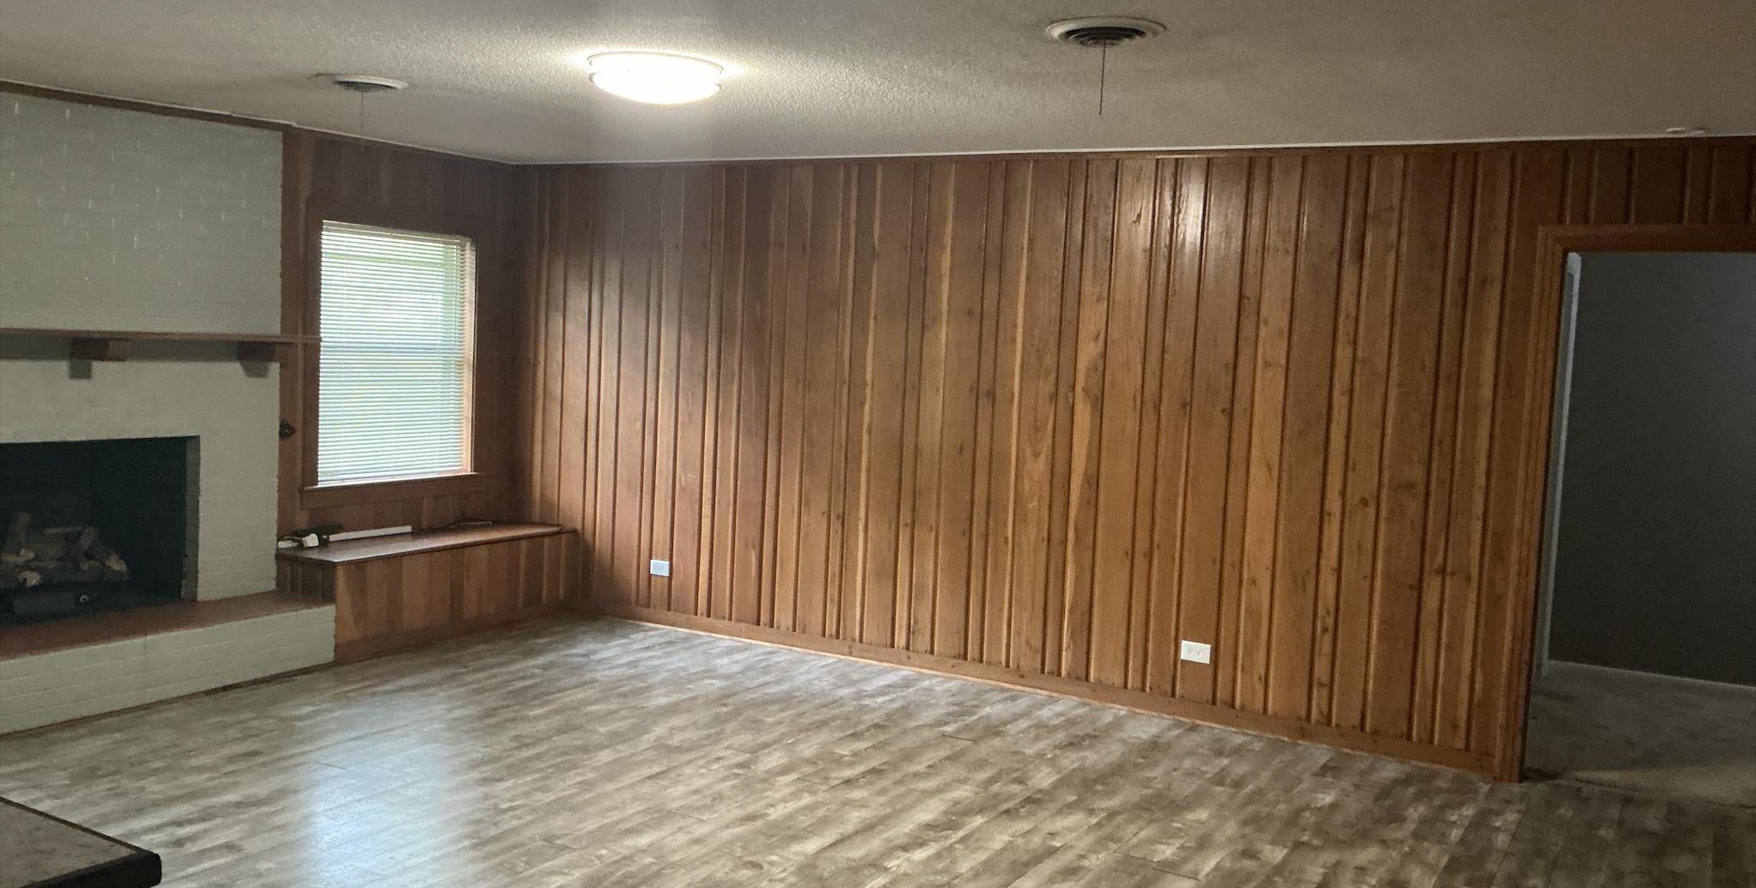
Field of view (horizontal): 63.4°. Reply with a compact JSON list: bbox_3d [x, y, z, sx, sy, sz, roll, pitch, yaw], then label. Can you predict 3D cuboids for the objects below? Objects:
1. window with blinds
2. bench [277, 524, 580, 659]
[{"bbox_3d":[-2.495,-0.460,7.423,0.102,1.292,1.011,5,5,29],"label":"window with blinds"},{"bbox_3d":[-2.305,0.697,7.240,0.617,0.455,1.635,5,5,29],"label":"bench"}]

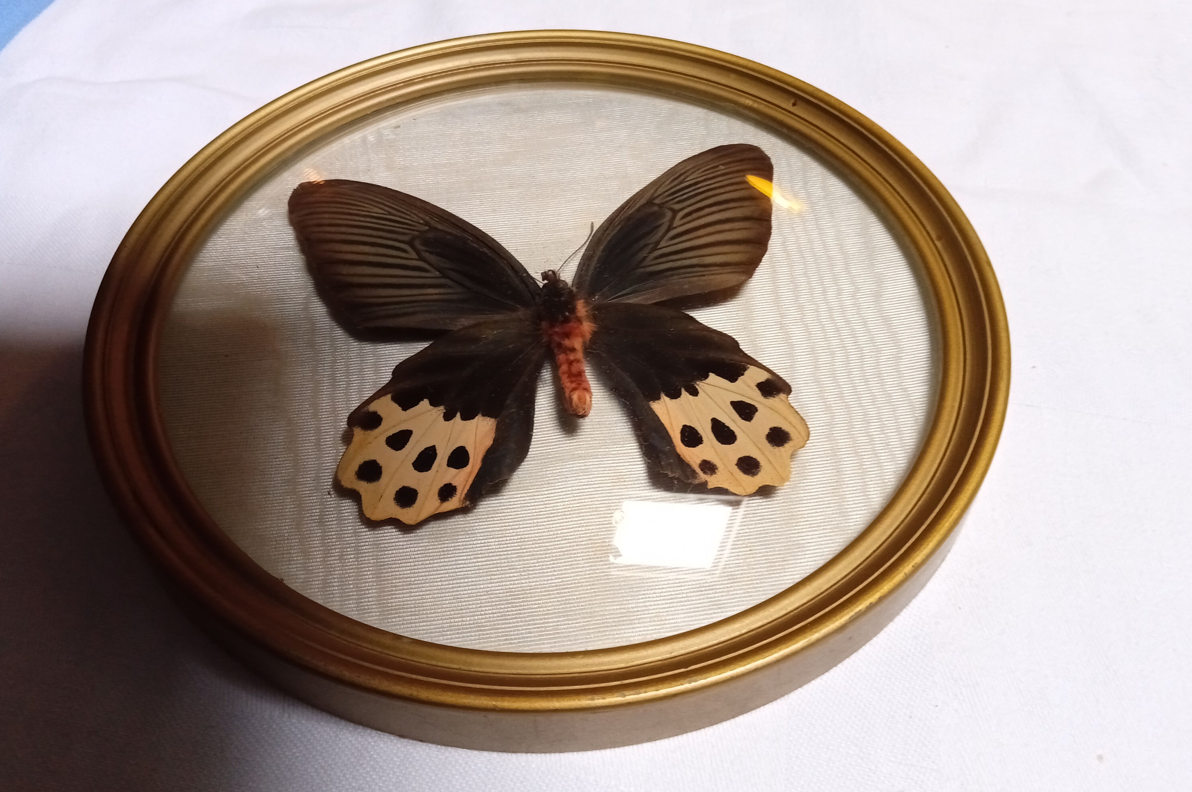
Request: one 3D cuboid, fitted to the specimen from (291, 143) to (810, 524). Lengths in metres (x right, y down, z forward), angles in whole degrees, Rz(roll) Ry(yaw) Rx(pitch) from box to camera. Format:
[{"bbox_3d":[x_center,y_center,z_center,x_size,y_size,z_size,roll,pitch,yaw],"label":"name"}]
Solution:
[{"bbox_3d":[-0.007,-0.018,0.191,0.108,0.014,0.097,-7,52,-6],"label":"specimen"}]

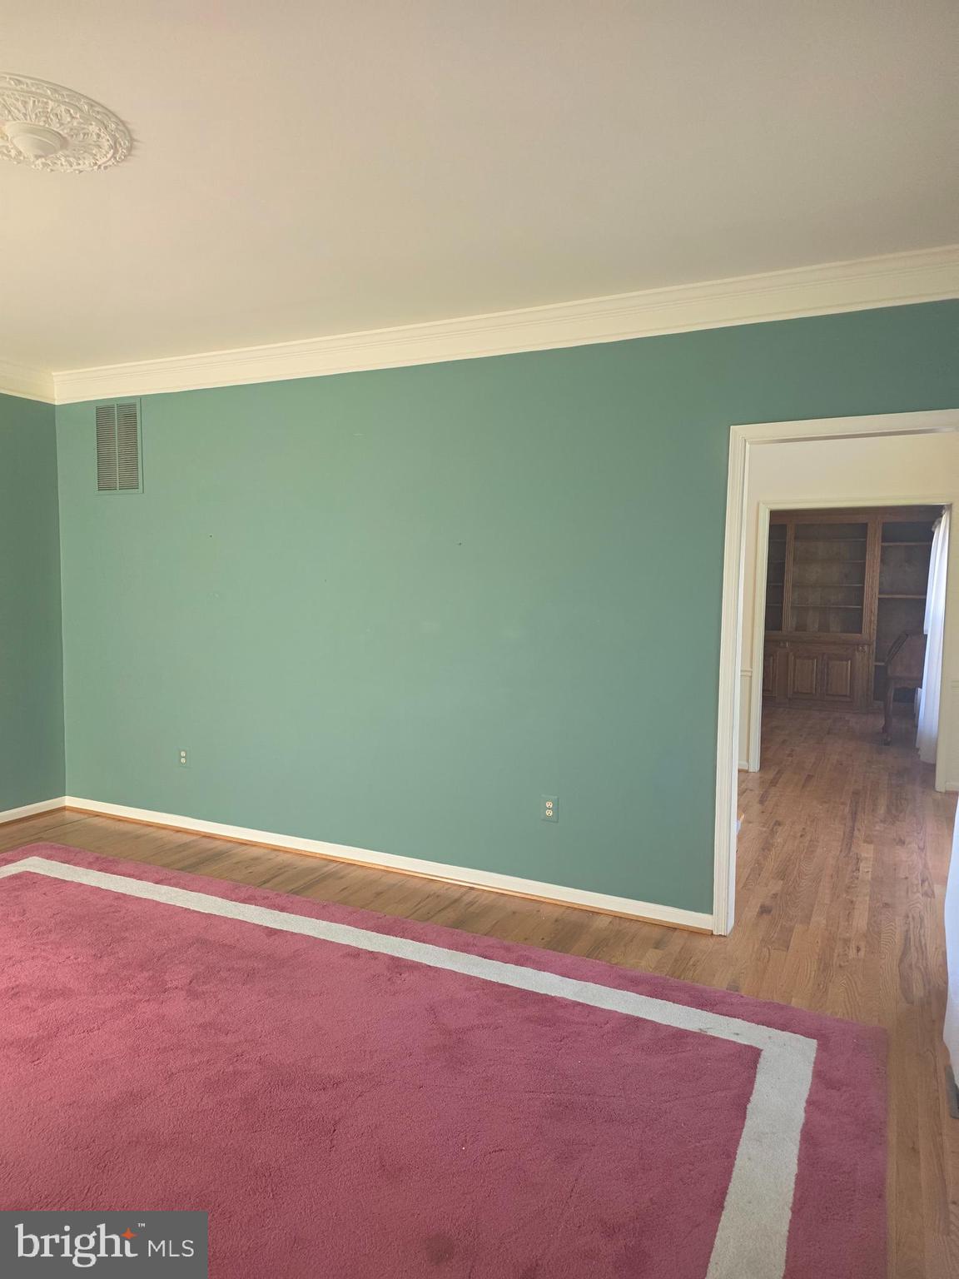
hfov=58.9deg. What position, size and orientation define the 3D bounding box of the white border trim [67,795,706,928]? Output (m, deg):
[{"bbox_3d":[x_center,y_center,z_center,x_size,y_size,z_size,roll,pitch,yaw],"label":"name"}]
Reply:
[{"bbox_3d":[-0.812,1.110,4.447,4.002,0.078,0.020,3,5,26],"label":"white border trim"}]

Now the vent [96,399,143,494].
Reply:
[{"bbox_3d":[-2.111,-1.116,4.944,0.398,0.533,0.020,3,5,26],"label":"vent"}]

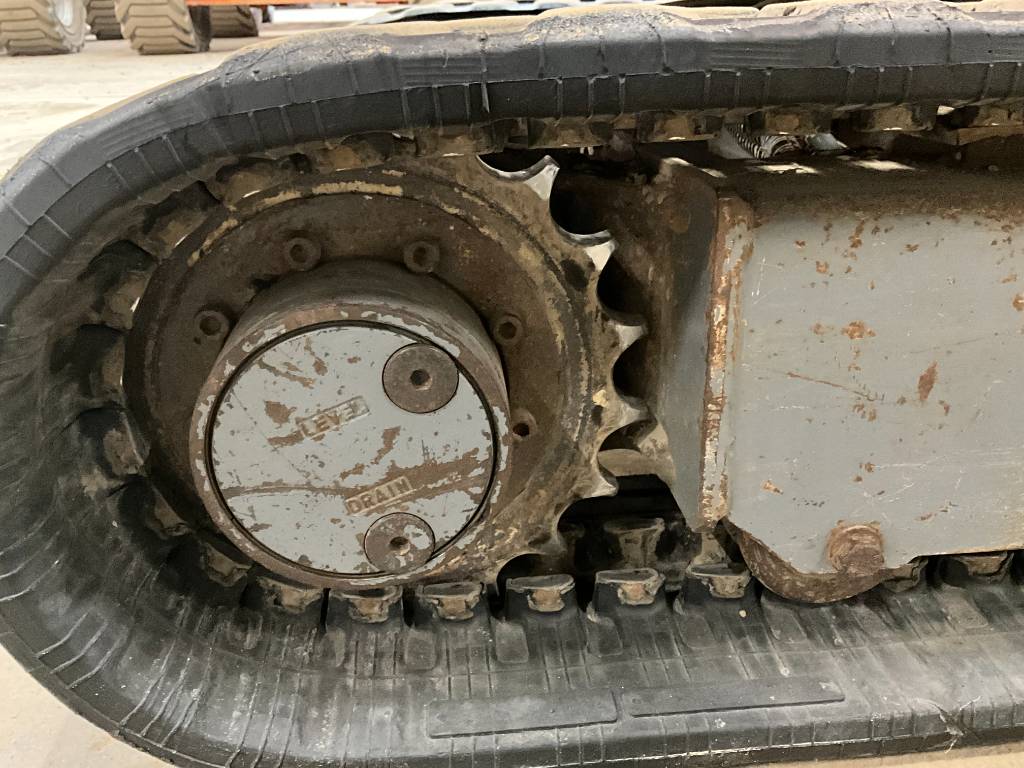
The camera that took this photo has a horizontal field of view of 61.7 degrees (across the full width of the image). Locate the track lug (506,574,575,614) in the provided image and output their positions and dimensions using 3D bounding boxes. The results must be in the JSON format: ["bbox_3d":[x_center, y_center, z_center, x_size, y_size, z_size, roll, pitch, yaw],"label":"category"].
[{"bbox_3d":[0.015,0.116,0.473,0.036,0.016,0.014,-3,22,-5],"label":"track lug"}]

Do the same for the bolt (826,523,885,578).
[{"bbox_3d":[0.175,0.085,0.434,0.024,0.024,0.013,-3,22,-5],"label":"bolt"}]

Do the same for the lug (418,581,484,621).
[{"bbox_3d":[-0.033,0.118,0.468,0.035,0.016,0.014,-3,22,-5],"label":"lug"}]

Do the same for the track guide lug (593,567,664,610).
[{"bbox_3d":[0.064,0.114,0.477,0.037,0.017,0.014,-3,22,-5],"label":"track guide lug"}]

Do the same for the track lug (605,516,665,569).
[{"bbox_3d":[0.075,0.096,0.531,0.035,0.023,0.014,-3,22,-5],"label":"track lug"}]

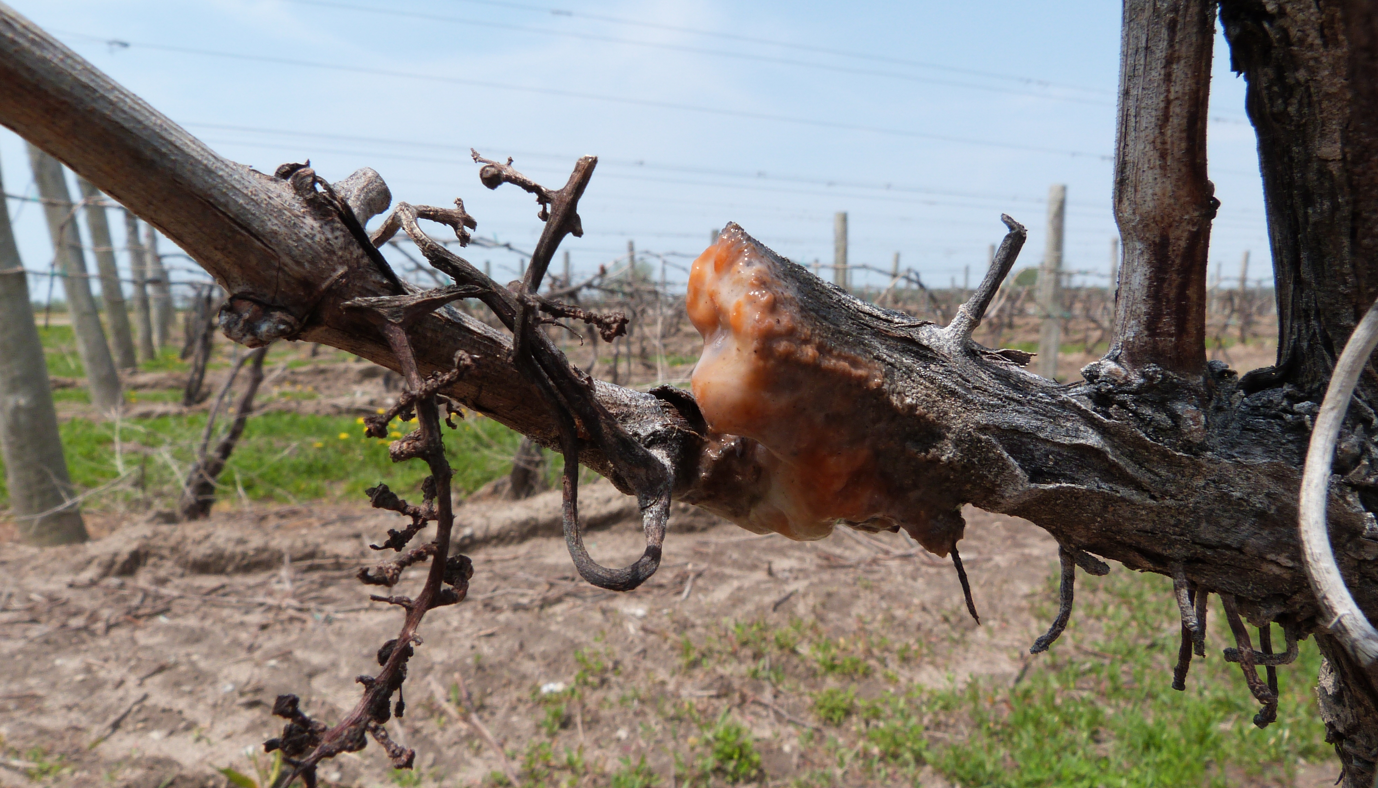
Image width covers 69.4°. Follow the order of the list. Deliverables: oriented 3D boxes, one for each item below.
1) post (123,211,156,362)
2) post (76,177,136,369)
[{"bbox_3d":[-5.088,-1.051,9.216,0.125,1.460,0.125,-6,7,-28],"label":"post"},{"bbox_3d":[-4.090,-0.918,6.985,0.140,1.500,0.140,-11,10,-29],"label":"post"}]

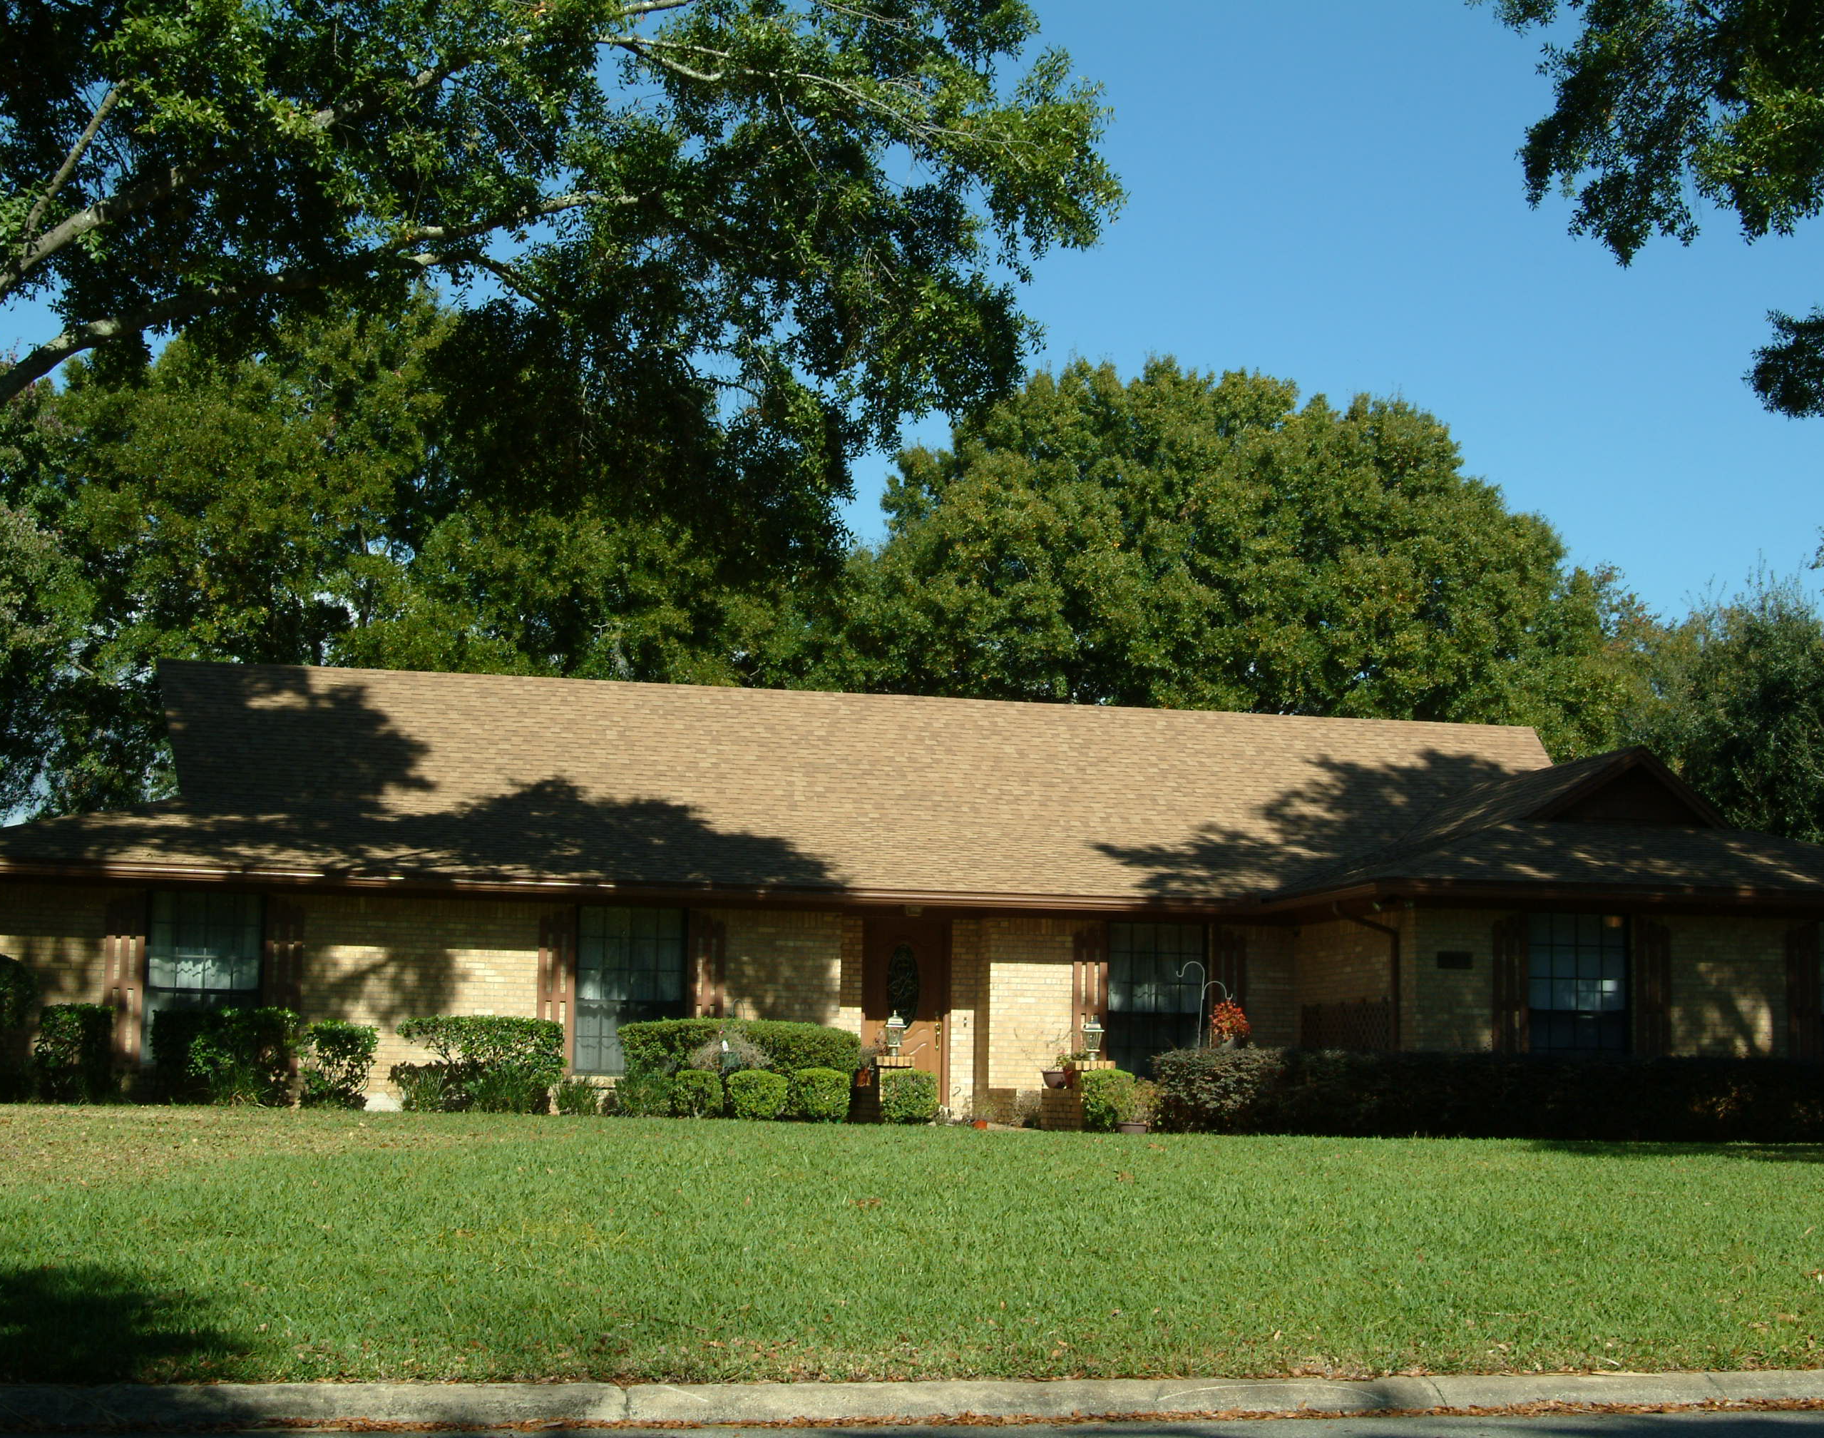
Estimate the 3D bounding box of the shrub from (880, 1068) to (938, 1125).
[{"bbox_3d":[-0.033,3.725,24.821,0.570,0.560,0.570,1,-8,0],"label":"shrub"}]

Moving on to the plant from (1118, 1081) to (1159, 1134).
[{"bbox_3d":[2.262,3.863,25.016,0.410,0.514,0.410,1,-8,0],"label":"plant"}]

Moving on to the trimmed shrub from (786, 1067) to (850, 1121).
[{"bbox_3d":[-0.915,3.704,24.849,0.636,0.544,0.636,3,-9,-11],"label":"trimmed shrub"}]

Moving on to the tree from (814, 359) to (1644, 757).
[{"bbox_3d":[5.809,0.250,45.972,15.331,14.006,14.565,3,-9,-11],"label":"tree"}]

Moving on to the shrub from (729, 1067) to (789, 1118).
[{"bbox_3d":[-1.513,3.693,24.830,0.603,0.494,0.603,3,-9,-11],"label":"shrub"}]

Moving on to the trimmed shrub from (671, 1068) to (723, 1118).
[{"bbox_3d":[-2.118,3.675,24.708,0.503,0.492,0.503,3,-9,-11],"label":"trimmed shrub"}]

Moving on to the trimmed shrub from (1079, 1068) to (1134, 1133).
[{"bbox_3d":[1.959,3.818,25.218,0.546,0.636,0.546,1,-8,0],"label":"trimmed shrub"}]

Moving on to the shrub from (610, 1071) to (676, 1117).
[{"bbox_3d":[-2.666,3.697,24.799,0.631,0.444,0.631,3,-9,-11],"label":"shrub"}]

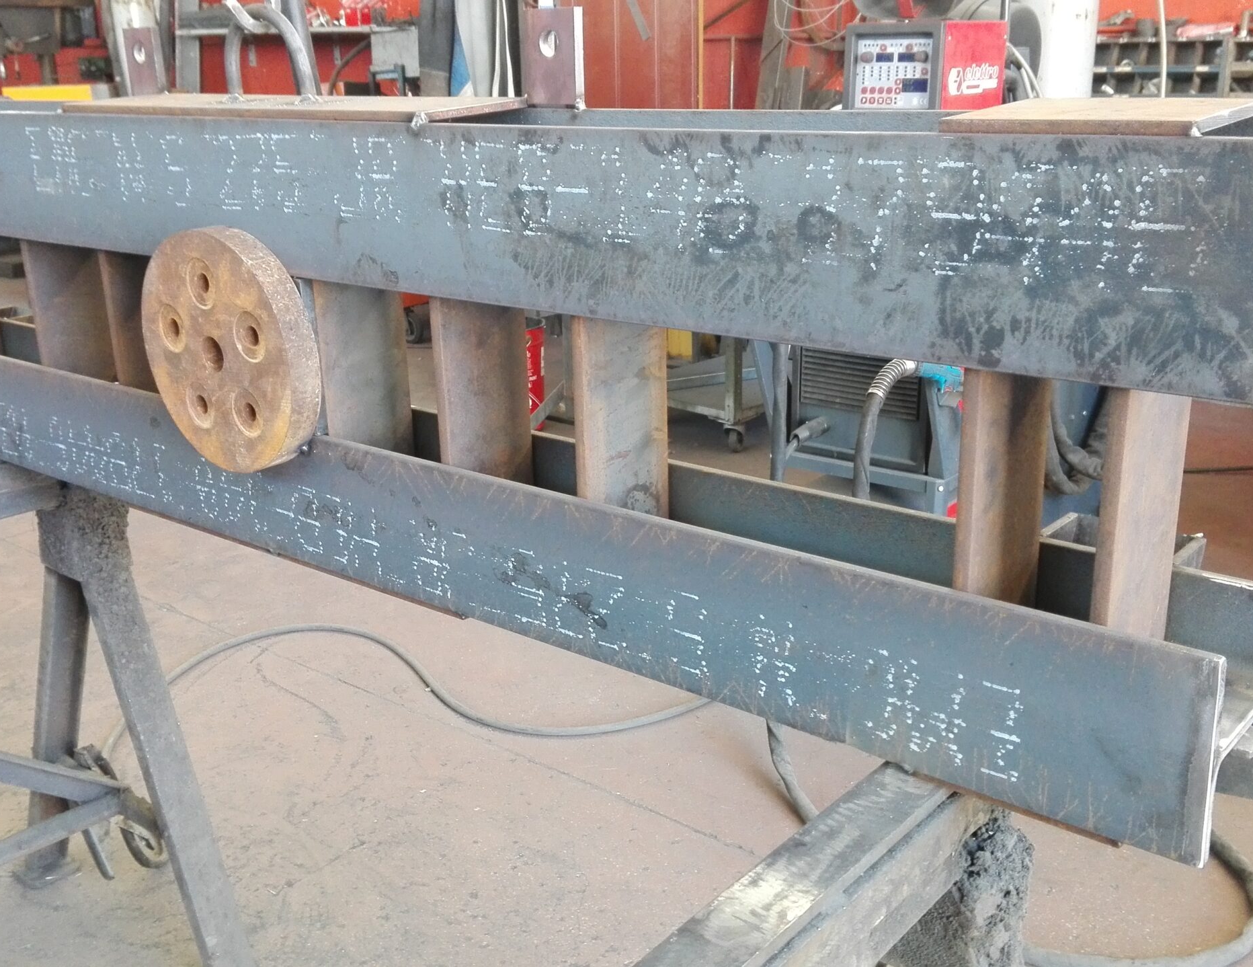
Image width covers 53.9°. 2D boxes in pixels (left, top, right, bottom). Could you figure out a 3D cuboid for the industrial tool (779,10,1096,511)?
[{"bbox_3d":[0.807,-0.561,3.228,0.480,1.215,0.950,12,24,34],"label":"industrial tool"}]

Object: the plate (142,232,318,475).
[{"bbox_3d":[-0.394,-0.130,1.221,0.241,0.241,0.037,13,24,37],"label":"plate"}]

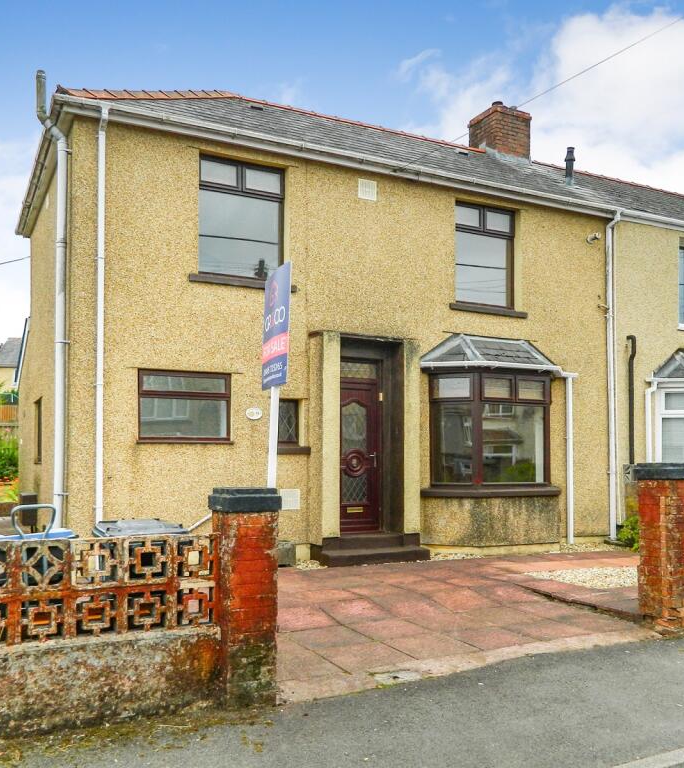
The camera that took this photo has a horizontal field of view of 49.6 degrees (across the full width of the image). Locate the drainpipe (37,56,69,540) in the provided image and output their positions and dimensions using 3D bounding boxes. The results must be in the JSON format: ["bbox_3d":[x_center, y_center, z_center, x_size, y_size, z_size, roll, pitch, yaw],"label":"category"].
[{"bbox_3d":[-3.257,-0.787,8.234,0.340,5.490,0.120,2,-4,-27],"label":"drainpipe"}]

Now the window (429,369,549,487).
[{"bbox_3d":[2.277,0.653,10.552,2.130,1.555,0.520,2,-4,-27],"label":"window"}]

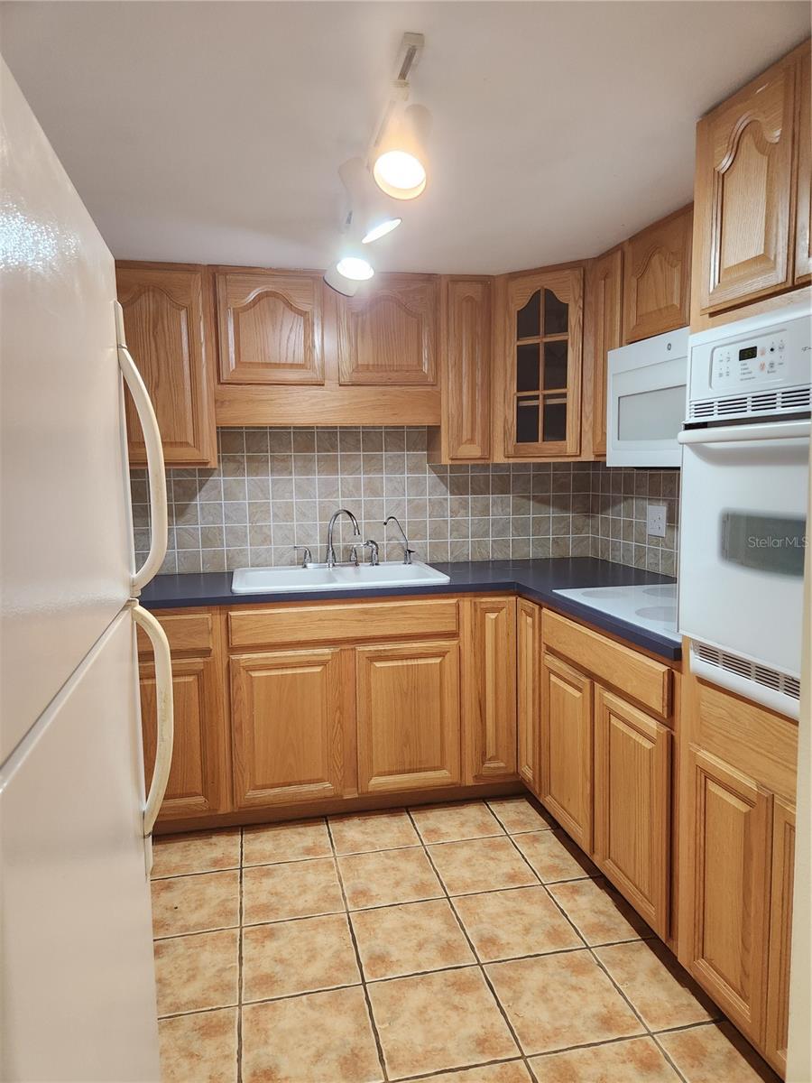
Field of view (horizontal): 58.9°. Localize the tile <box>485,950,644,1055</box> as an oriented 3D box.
[{"bbox_3d":[0.393,1.165,1.835,0.307,0.010,0.307,-2,6,-12],"label":"tile"}]

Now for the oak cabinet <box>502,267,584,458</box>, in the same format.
[{"bbox_3d":[0.630,-0.723,3.028,0.330,0.726,0.310,3,7,32],"label":"oak cabinet"}]

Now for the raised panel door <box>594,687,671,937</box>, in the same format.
[{"bbox_3d":[0.637,0.739,2.058,0.021,0.573,0.390,-2,6,-12],"label":"raised panel door"}]

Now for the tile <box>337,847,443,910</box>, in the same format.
[{"bbox_3d":[-0.055,1.116,2.388,0.307,0.010,0.307,-2,6,-12],"label":"tile"}]

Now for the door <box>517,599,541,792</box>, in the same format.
[{"bbox_3d":[0.485,0.588,2.783,0.022,0.720,0.220,-2,6,-12],"label":"door"}]

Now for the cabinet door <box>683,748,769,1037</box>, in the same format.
[{"bbox_3d":[0.735,0.792,1.646,0.021,0.562,0.271,-2,6,-12],"label":"cabinet door"}]

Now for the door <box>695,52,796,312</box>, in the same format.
[{"bbox_3d":[0.712,-0.706,1.491,0.021,0.393,0.277,-2,6,-12],"label":"door"}]

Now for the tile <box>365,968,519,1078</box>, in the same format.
[{"bbox_3d":[0.081,1.186,1.781,0.307,0.011,0.307,-2,6,-12],"label":"tile"}]

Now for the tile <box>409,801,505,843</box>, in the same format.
[{"bbox_3d":[0.191,1.085,2.779,0.307,0.011,0.295,-2,6,-12],"label":"tile"}]

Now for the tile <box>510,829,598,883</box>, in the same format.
[{"bbox_3d":[0.492,1.080,2.470,0.168,0.010,0.303,-2,6,-12],"label":"tile"}]

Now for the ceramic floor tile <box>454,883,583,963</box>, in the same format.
[{"bbox_3d":[0.320,1.119,2.113,0.303,0.010,0.303,-2,6,-12],"label":"ceramic floor tile"}]

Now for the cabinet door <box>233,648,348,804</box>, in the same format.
[{"bbox_3d":[-0.439,0.691,2.682,0.400,0.573,0.021,-2,6,-12],"label":"cabinet door"}]

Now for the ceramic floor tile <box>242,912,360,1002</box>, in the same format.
[{"bbox_3d":[-0.298,1.157,2.010,0.307,0.010,0.307,-2,6,-12],"label":"ceramic floor tile"}]

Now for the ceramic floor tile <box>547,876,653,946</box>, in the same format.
[{"bbox_3d":[0.590,1.135,2.217,0.205,0.011,0.307,-2,6,-12],"label":"ceramic floor tile"}]

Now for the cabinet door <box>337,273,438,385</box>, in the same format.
[{"bbox_3d":[-0.072,-0.851,2.934,0.405,0.423,0.021,-2,6,-12],"label":"cabinet door"}]

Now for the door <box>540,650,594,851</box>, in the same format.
[{"bbox_3d":[0.550,0.699,2.461,0.021,0.573,0.389,-2,6,-12],"label":"door"}]

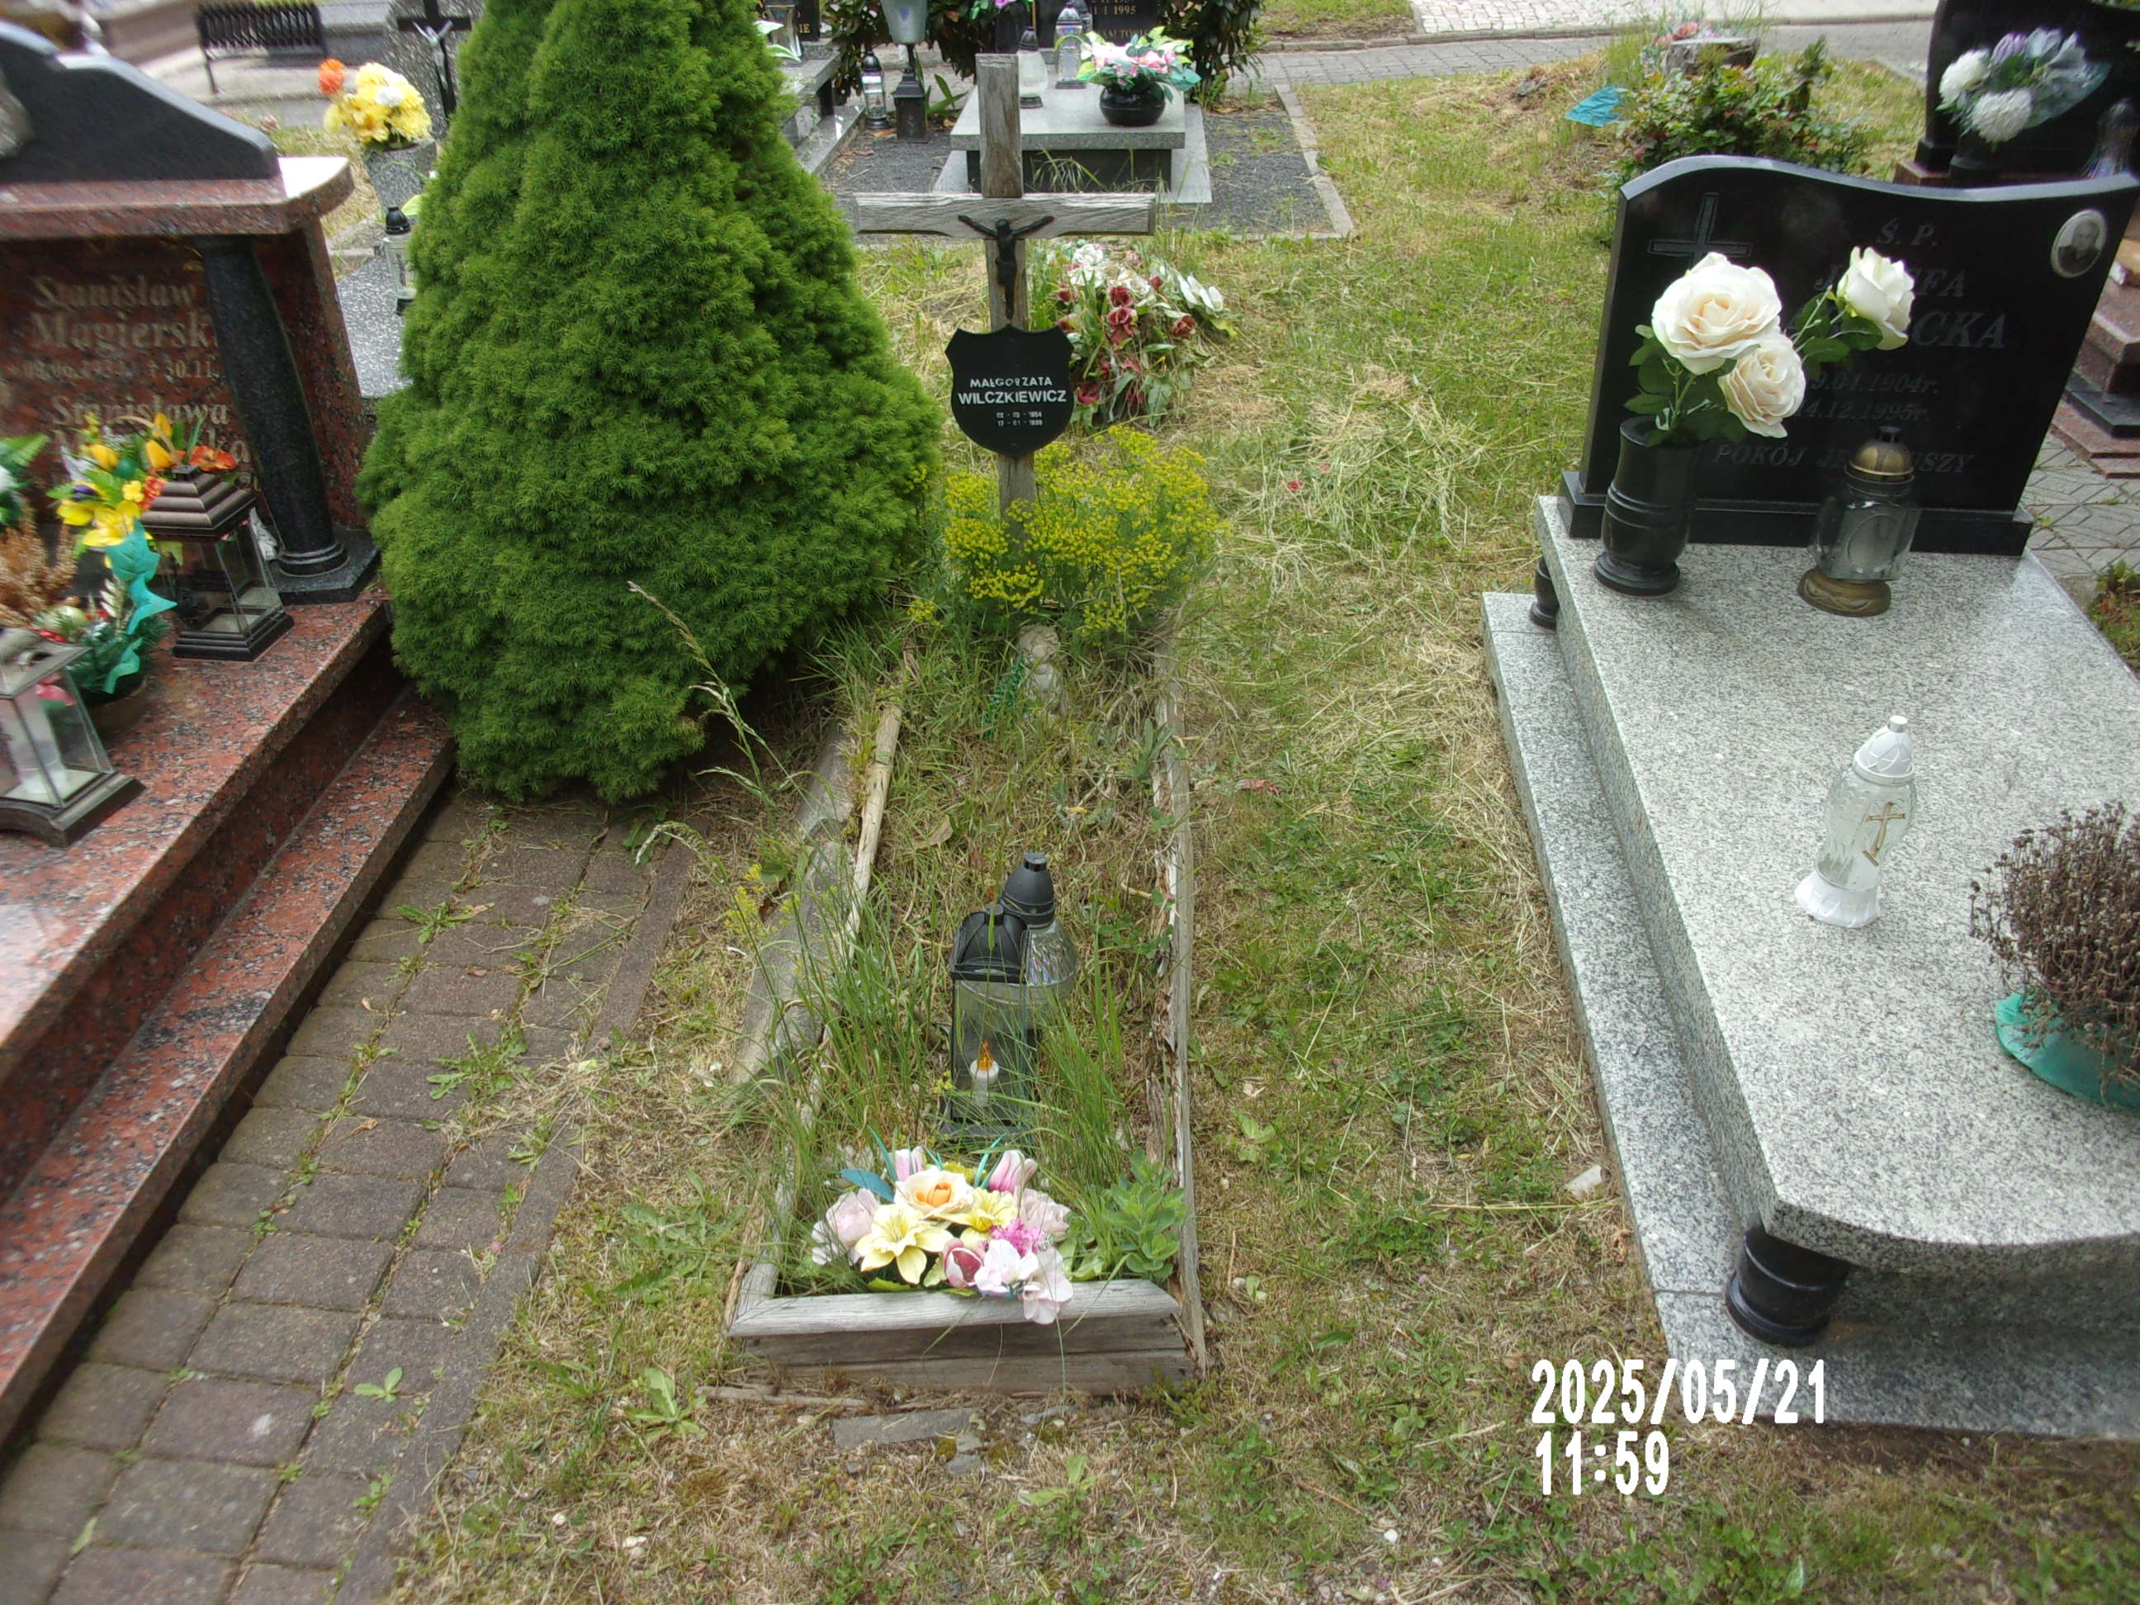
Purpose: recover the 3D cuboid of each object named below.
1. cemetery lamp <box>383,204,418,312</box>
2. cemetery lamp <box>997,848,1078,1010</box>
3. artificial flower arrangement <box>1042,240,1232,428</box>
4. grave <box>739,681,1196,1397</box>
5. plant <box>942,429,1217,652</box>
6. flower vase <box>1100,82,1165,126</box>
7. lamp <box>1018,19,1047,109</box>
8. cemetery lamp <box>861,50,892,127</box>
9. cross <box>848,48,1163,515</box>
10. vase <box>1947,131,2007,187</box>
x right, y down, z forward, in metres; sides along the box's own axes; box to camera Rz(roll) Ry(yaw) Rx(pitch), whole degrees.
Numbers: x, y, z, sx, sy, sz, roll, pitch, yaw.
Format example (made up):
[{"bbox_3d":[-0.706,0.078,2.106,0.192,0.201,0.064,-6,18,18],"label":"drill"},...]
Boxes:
[{"bbox_3d":[-1.833,-1.485,4.753,0.088,0.285,0.088,0,32,0],"label":"cemetery lamp"},{"bbox_3d":[-0.063,0.229,2.536,0.165,0.350,0.165,4,32,-3],"label":"cemetery lamp"},{"bbox_3d":[0.190,-1.428,5.198,0.580,0.420,0.460,0,32,0],"label":"artificial flower arrangement"},{"bbox_3d":[-0.100,0.139,2.922,0.555,0.155,1.980,1,32,2],"label":"grave"},{"bbox_3d":[0.020,-0.610,3.916,0.580,0.380,0.480,0,32,0],"label":"plant"},{"bbox_3d":[0.264,-2.934,7.252,0.275,0.150,0.275,0,32,0],"label":"flower vase"},{"bbox_3d":[-0.176,-3.188,7.495,0.165,0.325,0.165,0,32,0],"label":"lamp"},{"bbox_3d":[-0.972,-3.541,8.619,0.125,0.345,0.125,0,32,0],"label":"cemetery lamp"},{"bbox_3d":[-0.117,-0.936,3.679,0.615,1.185,0.110,-1,32,2],"label":"cross"},{"bbox_3d":[3.010,-2.102,5.733,0.175,0.260,0.175,0,32,0],"label":"vase"}]

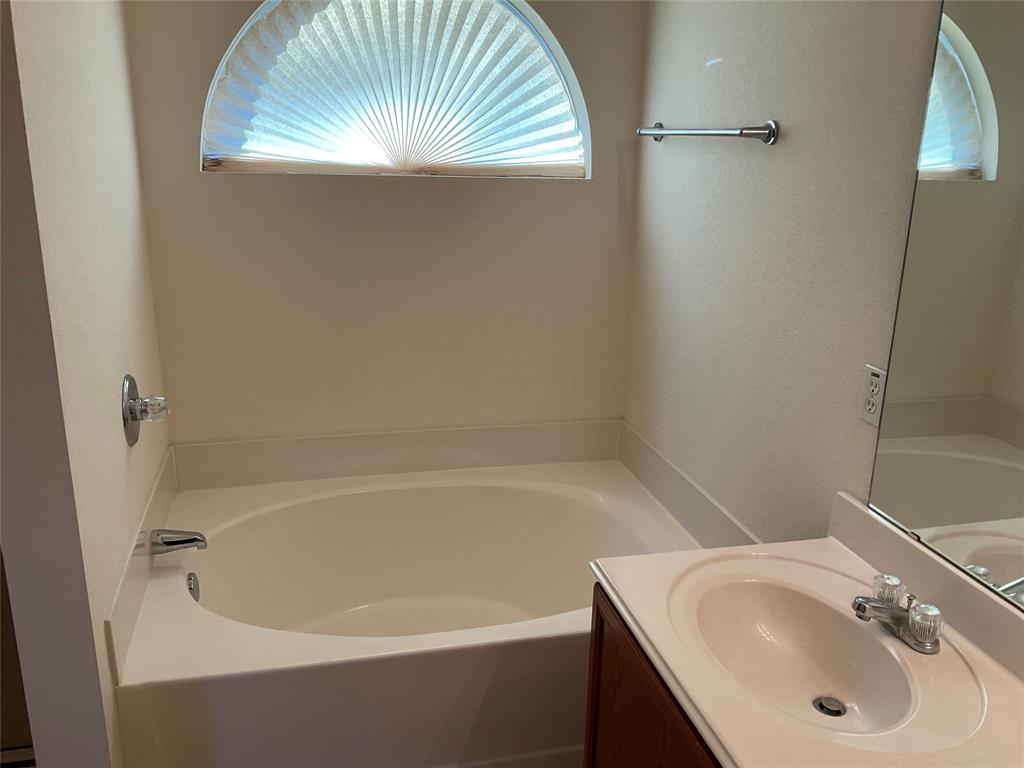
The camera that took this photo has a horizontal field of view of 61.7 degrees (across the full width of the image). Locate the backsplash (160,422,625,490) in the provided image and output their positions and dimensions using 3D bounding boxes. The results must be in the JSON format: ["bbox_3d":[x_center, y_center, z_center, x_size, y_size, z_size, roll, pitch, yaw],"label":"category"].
[{"bbox_3d":[-0.343,0.234,2.911,1.524,0.157,0.014,-3,17,-14],"label":"backsplash"}]

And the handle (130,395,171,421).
[{"bbox_3d":[-0.898,0.063,2.129,0.092,0.065,0.064,-3,17,-14],"label":"handle"}]

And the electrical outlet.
[{"bbox_3d":[0.717,0.024,1.707,0.007,0.113,0.070,-3,17,-14],"label":"electrical outlet"}]

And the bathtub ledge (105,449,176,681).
[{"bbox_3d":[-0.956,0.414,2.265,0.014,0.157,1.026,-3,17,-14],"label":"bathtub ledge"}]

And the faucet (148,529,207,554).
[{"bbox_3d":[-0.876,0.410,2.254,0.142,0.060,0.055,-3,17,-14],"label":"faucet"}]

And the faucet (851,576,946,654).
[{"bbox_3d":[0.655,0.397,1.487,0.143,0.080,0.157,-3,17,-14],"label":"faucet"}]

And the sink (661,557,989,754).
[{"bbox_3d":[0.525,0.499,1.506,0.487,0.140,0.582,-3,17,-14],"label":"sink"}]

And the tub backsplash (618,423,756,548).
[{"bbox_3d":[0.510,0.345,2.618,0.014,0.157,1.026,-3,17,-14],"label":"tub backsplash"}]

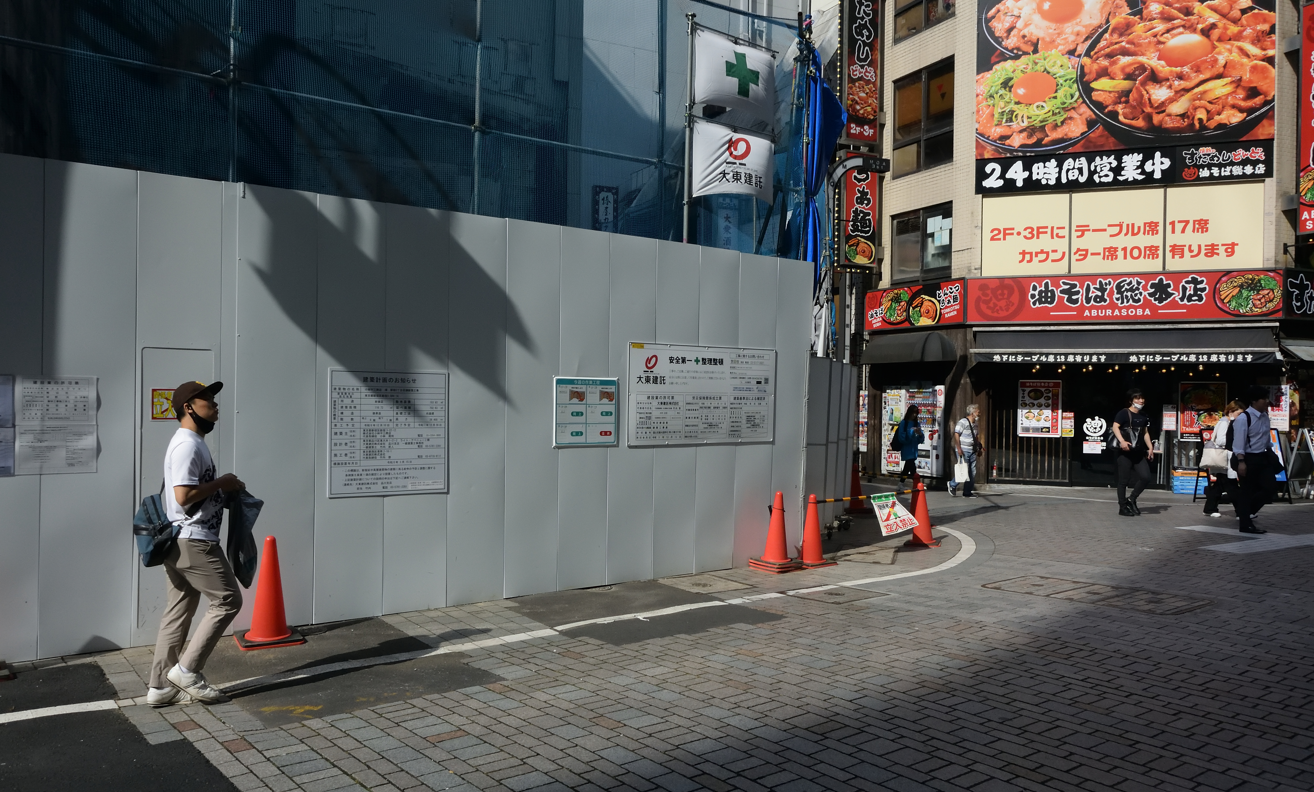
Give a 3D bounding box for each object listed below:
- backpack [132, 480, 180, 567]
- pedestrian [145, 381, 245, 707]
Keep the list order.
[{"bbox_3d":[-2.590,0.671,5.090,0.190,0.410,0.270,1,0,-32],"label":"backpack"},{"bbox_3d":[-2.433,0.763,5.190,0.540,1.680,0.520,1,0,-17],"label":"pedestrian"}]

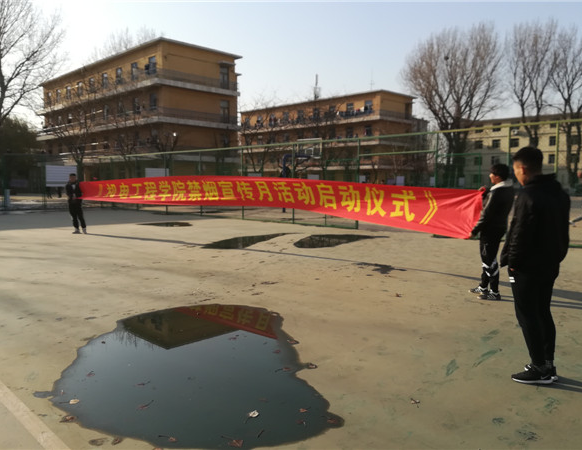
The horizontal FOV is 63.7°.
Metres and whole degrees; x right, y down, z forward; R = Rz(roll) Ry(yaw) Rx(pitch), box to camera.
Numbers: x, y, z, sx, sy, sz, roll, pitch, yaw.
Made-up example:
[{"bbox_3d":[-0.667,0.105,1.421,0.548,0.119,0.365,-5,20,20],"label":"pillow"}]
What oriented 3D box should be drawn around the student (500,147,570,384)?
[{"bbox_3d":[1.890,0.314,3.618,0.550,1.820,0.420,-5,7,-45],"label":"student"}]

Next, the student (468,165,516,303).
[{"bbox_3d":[2.687,0.091,6.239,0.520,1.790,0.540,4,7,38],"label":"student"}]

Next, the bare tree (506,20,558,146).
[{"bbox_3d":[27.288,-13.058,53.118,6.000,19.500,6.000,3,6,27],"label":"bare tree"}]

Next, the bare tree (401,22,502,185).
[{"bbox_3d":[17.218,-12.237,50.168,10.800,18.400,10.000,2,5,19],"label":"bare tree"}]

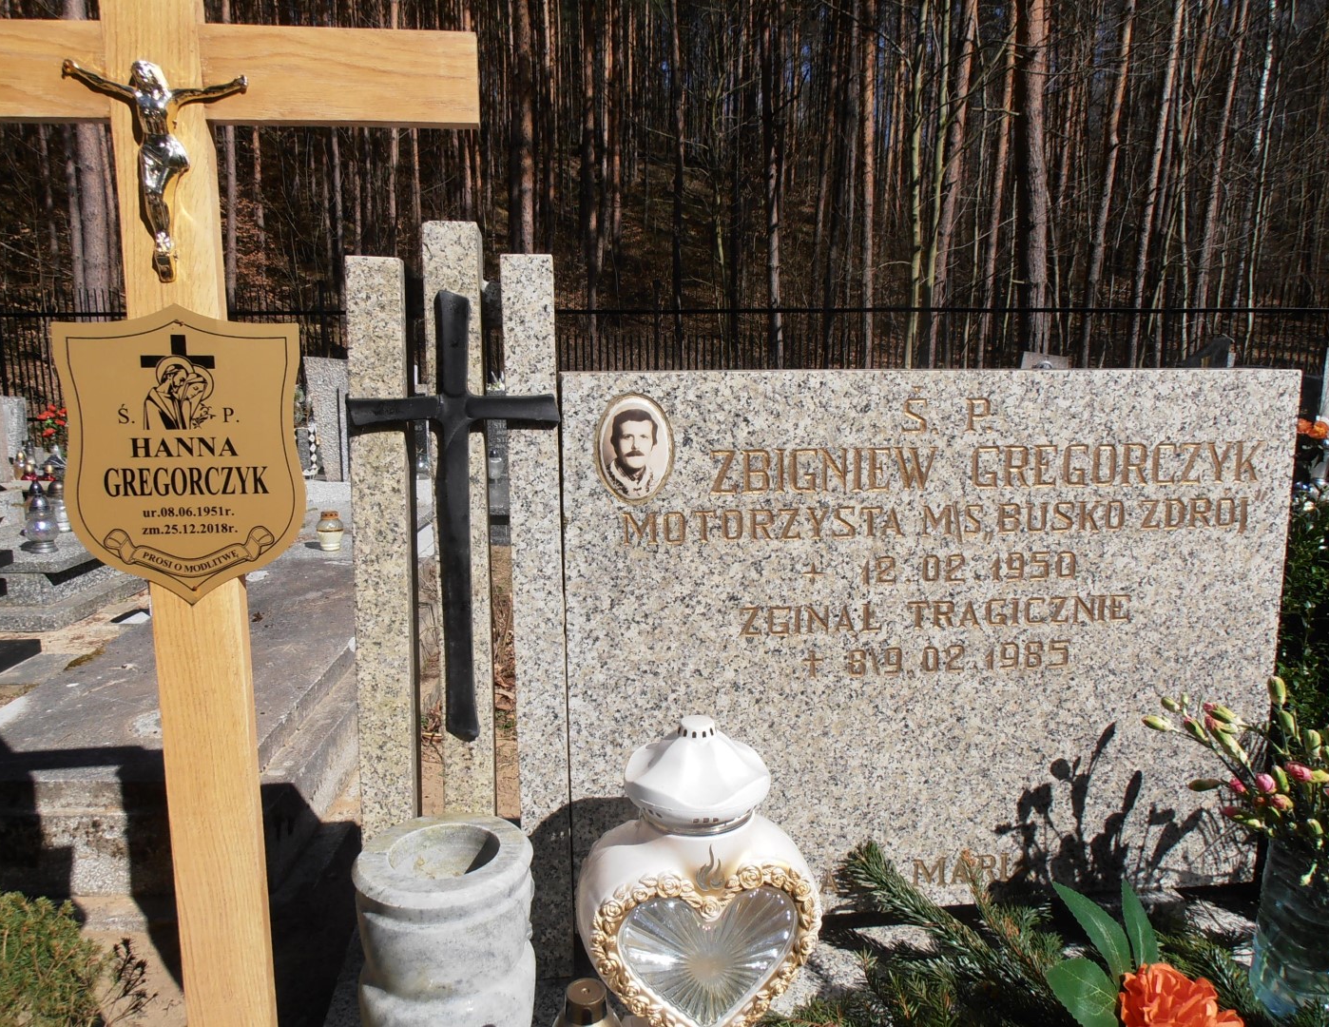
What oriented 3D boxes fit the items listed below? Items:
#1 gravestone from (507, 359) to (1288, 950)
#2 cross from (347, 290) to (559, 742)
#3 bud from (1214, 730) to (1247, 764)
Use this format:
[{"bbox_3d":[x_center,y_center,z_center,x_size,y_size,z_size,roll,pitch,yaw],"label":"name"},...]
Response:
[{"bbox_3d":[0.305,0.148,1.113,0.834,0.622,0.080,-1,8,-7],"label":"gravestone"},{"bbox_3d":[-0.212,0.011,0.975,0.210,0.466,0.035,-1,8,-7],"label":"cross"},{"bbox_3d":[0.577,0.236,0.966,0.014,0.049,0.014,-42,17,0],"label":"bud"}]

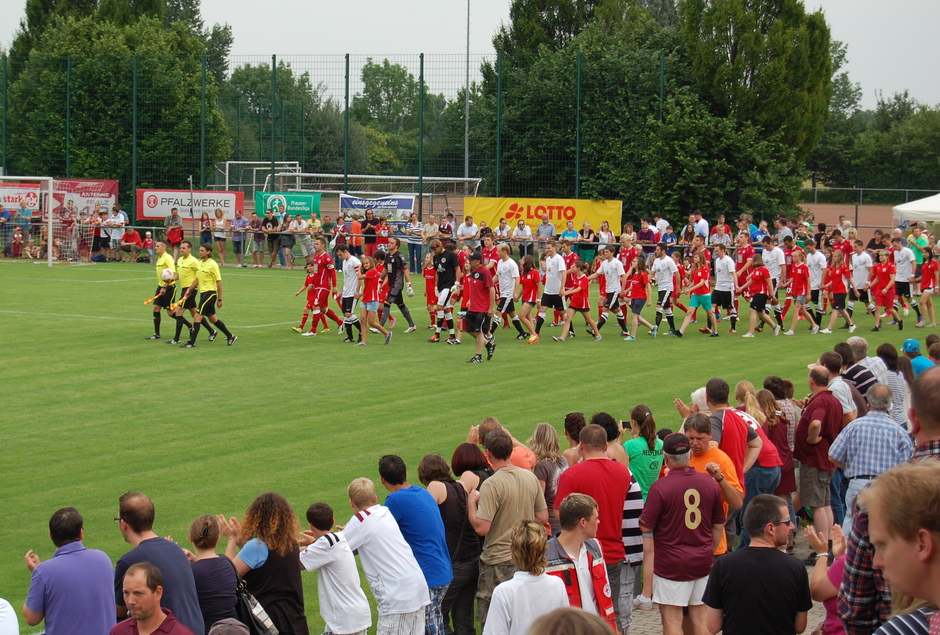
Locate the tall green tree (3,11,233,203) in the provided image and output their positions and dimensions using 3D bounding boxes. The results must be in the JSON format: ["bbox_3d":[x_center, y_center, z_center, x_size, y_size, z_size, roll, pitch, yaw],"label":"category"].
[{"bbox_3d":[-11.751,-6.201,72.763,7.200,7.900,7.000,3,4,25],"label":"tall green tree"}]

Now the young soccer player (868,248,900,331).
[{"bbox_3d":[8.386,-0.540,44.000,0.520,1.620,0.460,-1,4,-28],"label":"young soccer player"}]

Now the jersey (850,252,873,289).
[{"bbox_3d":[8.025,-0.945,44.500,0.260,0.730,0.460,-1,4,-26],"label":"jersey"}]

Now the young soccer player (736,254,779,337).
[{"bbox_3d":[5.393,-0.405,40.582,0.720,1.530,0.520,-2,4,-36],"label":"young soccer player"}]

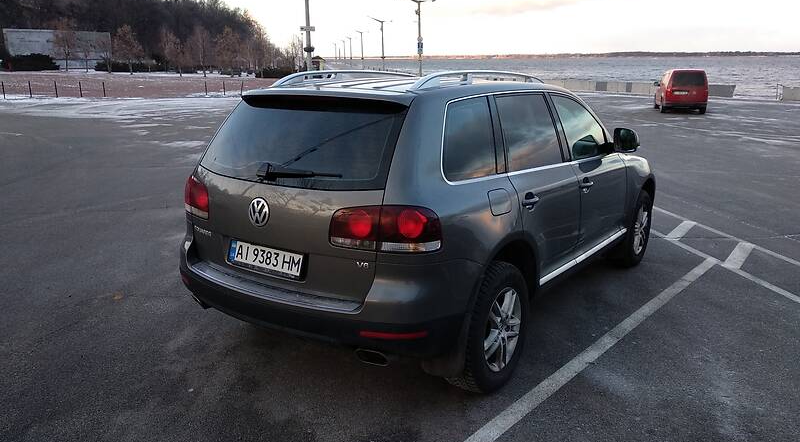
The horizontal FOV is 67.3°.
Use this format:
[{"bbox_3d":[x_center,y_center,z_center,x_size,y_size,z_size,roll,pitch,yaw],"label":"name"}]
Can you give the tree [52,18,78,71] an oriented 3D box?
[{"bbox_3d":[-42.138,-21.940,74.830,3.210,6.450,3.210,0,15,0],"label":"tree"}]

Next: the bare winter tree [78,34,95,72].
[{"bbox_3d":[-39.499,-21.004,75.088,1.980,4.630,1.980,0,15,0],"label":"bare winter tree"}]

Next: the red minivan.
[{"bbox_3d":[12.550,-5.840,26.750,1.820,1.830,4.400,4,15,17],"label":"red minivan"}]

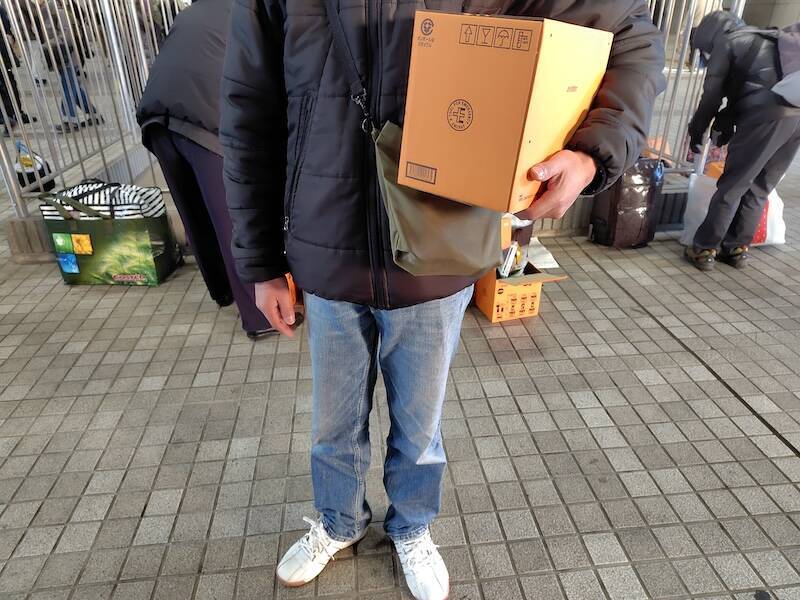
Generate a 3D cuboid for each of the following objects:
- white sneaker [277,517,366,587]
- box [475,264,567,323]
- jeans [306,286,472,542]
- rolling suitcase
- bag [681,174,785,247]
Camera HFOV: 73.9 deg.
[{"bbox_3d":[-0.198,0.611,1.404,0.105,0.115,0.280,24,37,37],"label":"white sneaker"},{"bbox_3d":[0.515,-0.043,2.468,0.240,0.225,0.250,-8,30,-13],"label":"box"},{"bbox_3d":[-0.033,0.225,1.247,0.370,0.880,0.260,2,29,4],"label":"jeans"},{"bbox_3d":[1.354,-0.556,3.119,0.360,0.480,0.230,-1,29,0],"label":"rolling suitcase"},{"bbox_3d":[1.994,-0.550,3.178,0.540,0.400,0.280,-2,29,-2],"label":"bag"}]

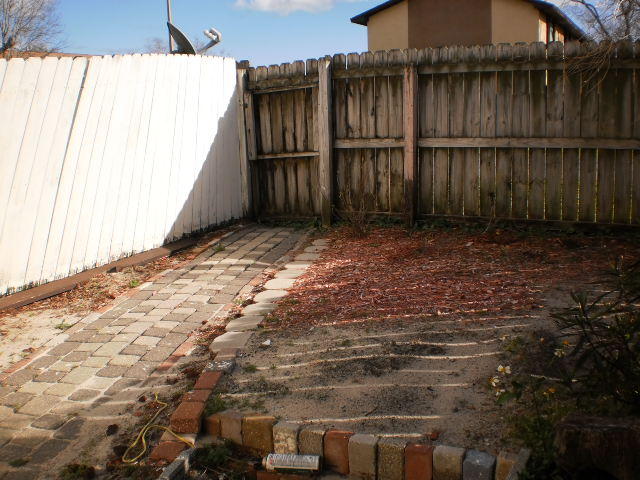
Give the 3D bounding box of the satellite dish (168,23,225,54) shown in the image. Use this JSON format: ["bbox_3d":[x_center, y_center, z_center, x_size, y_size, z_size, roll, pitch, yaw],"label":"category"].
[{"bbox_3d":[-1.482,-2.291,7.800,0.660,0.540,0.550,-6,12,-22],"label":"satellite dish"}]

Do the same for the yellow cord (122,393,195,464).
[{"bbox_3d":[-0.619,0.716,2.717,0.270,0.070,0.610,-1,11,0],"label":"yellow cord"}]

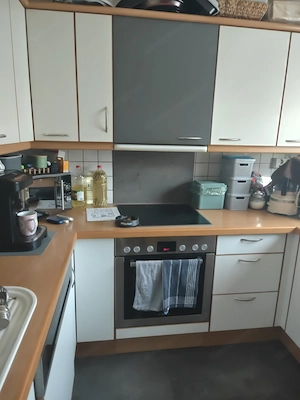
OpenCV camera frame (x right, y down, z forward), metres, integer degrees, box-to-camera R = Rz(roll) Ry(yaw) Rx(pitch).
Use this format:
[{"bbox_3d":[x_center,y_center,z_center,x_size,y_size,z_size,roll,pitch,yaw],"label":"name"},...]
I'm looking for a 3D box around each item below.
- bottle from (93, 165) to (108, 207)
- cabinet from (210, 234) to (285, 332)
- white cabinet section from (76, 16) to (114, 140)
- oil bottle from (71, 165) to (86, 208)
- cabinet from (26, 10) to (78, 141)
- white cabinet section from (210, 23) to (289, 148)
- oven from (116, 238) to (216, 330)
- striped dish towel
[{"bbox_3d":[-0.362,-0.101,1.937,0.102,0.302,0.102,0,13,-8],"label":"bottle"},{"bbox_3d":[0.578,0.473,1.945,0.450,0.657,0.565,0,13,-8],"label":"cabinet"},{"bbox_3d":[-0.327,-0.697,1.646,0.194,0.663,0.345,0,12,-8],"label":"white cabinet section"},{"bbox_3d":[-0.516,-0.097,1.905,0.100,0.300,0.100,0,13,-8],"label":"oil bottle"},{"bbox_3d":[-0.551,-0.702,1.635,0.240,0.665,0.371,0,13,-8],"label":"cabinet"},{"bbox_3d":[0.586,-0.702,1.774,0.443,0.663,0.345,0,12,-8],"label":"white cabinet section"},{"bbox_3d":[0.060,0.447,1.839,0.594,0.585,0.565,0,13,-8],"label":"oven"},{"bbox_3d":[0.186,0.515,1.572,0.229,0.358,0.045,0,13,-8],"label":"striped dish towel"}]

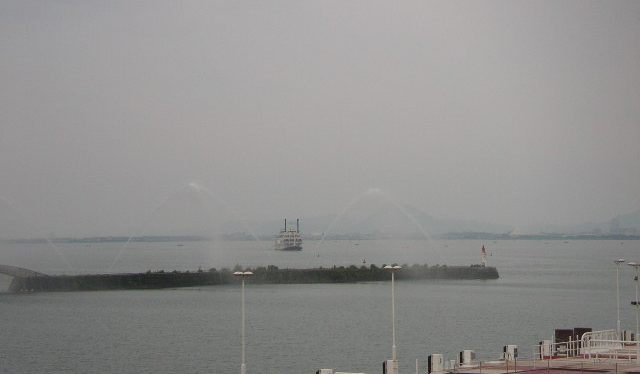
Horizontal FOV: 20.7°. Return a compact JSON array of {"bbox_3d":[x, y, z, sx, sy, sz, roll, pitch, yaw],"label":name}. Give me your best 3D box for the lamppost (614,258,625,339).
[{"bbox_3d":[17.394,6.785,102.224,0.370,5.100,0.830,-1,-2,30],"label":"lamppost"}]

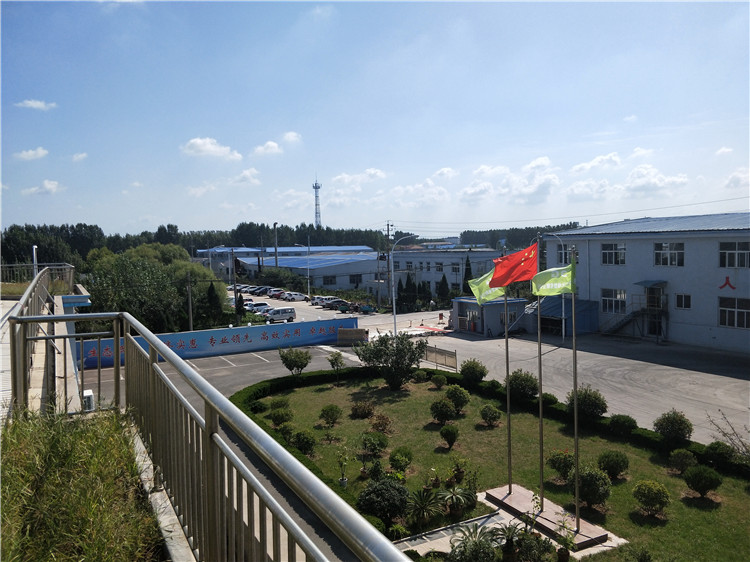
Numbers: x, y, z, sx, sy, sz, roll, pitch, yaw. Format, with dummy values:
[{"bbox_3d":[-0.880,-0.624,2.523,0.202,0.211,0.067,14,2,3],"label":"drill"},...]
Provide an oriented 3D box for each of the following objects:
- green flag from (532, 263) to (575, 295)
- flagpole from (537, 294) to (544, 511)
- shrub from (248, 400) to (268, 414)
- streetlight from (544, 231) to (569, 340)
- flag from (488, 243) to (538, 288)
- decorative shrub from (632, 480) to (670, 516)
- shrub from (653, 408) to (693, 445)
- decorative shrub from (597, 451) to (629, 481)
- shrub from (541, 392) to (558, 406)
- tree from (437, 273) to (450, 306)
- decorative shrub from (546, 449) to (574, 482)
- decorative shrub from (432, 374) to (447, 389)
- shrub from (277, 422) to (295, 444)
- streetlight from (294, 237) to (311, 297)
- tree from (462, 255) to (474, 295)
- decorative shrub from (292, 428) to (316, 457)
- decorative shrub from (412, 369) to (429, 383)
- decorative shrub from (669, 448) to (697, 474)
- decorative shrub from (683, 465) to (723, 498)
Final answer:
[{"bbox_3d":[5.746,-0.112,17.384,1.400,1.150,0.350,0,4,16],"label":"green flag"},{"bbox_3d":[5.564,3.140,18.213,0.120,9.480,0.120,-2,4,0],"label":"flagpole"},{"bbox_3d":[-6.537,7.030,30.450,1.100,0.800,1.100,-1,4,0],"label":"shrub"},{"bbox_3d":[16.015,0.639,47.828,2.050,9.697,0.300,-3,4,-25],"label":"streetlight"},{"bbox_3d":[4.550,-0.510,17.800,1.650,1.500,0.400,-1,4,7],"label":"flag"},{"bbox_3d":[9.310,7.313,18.165,1.135,1.146,1.135,-2,4,0],"label":"decorative shrub"},{"bbox_3d":[12.779,6.365,23.202,1.676,1.839,1.676,-1,4,0],"label":"shrub"},{"bbox_3d":[9.450,7.280,21.500,1.200,1.050,1.200,-1,4,0],"label":"decorative shrub"},{"bbox_3d":[9.670,6.720,30.000,1.030,1.000,1.030,-1,4,0],"label":"shrub"},{"bbox_3d":[9.698,1.310,76.428,1.839,4.747,1.839,-1,4,0],"label":"tree"},{"bbox_3d":[7.323,7.197,21.146,1.080,1.100,1.080,-1,4,0],"label":"decorative shrub"},{"bbox_3d":[4.220,6.590,35.500,0.970,0.880,0.970,-1,4,0],"label":"decorative shrub"},{"bbox_3d":[-4.064,7.068,25.176,0.838,1.046,0.838,-1,4,0],"label":"shrub"},{"bbox_3d":[-14.000,-2.450,104.300,2.900,10.900,0.400,-1,4,0],"label":"streetlight"},{"bbox_3d":[14.782,0.052,85.681,1.850,8.011,1.850,0,4,10],"label":"tree"},{"bbox_3d":[-3.221,7.332,24.559,1.057,1.057,1.057,-2,4,0],"label":"decorative shrub"},{"bbox_3d":[3.286,6.833,39.110,1.084,0.865,1.052,-1,4,5],"label":"decorative shrub"},{"bbox_3d":[13.150,7.709,23.101,1.218,1.034,1.181,1,5,30],"label":"decorative shrub"},{"bbox_3d":[11.758,7.204,19.424,1.270,1.120,1.270,-1,4,0],"label":"decorative shrub"}]

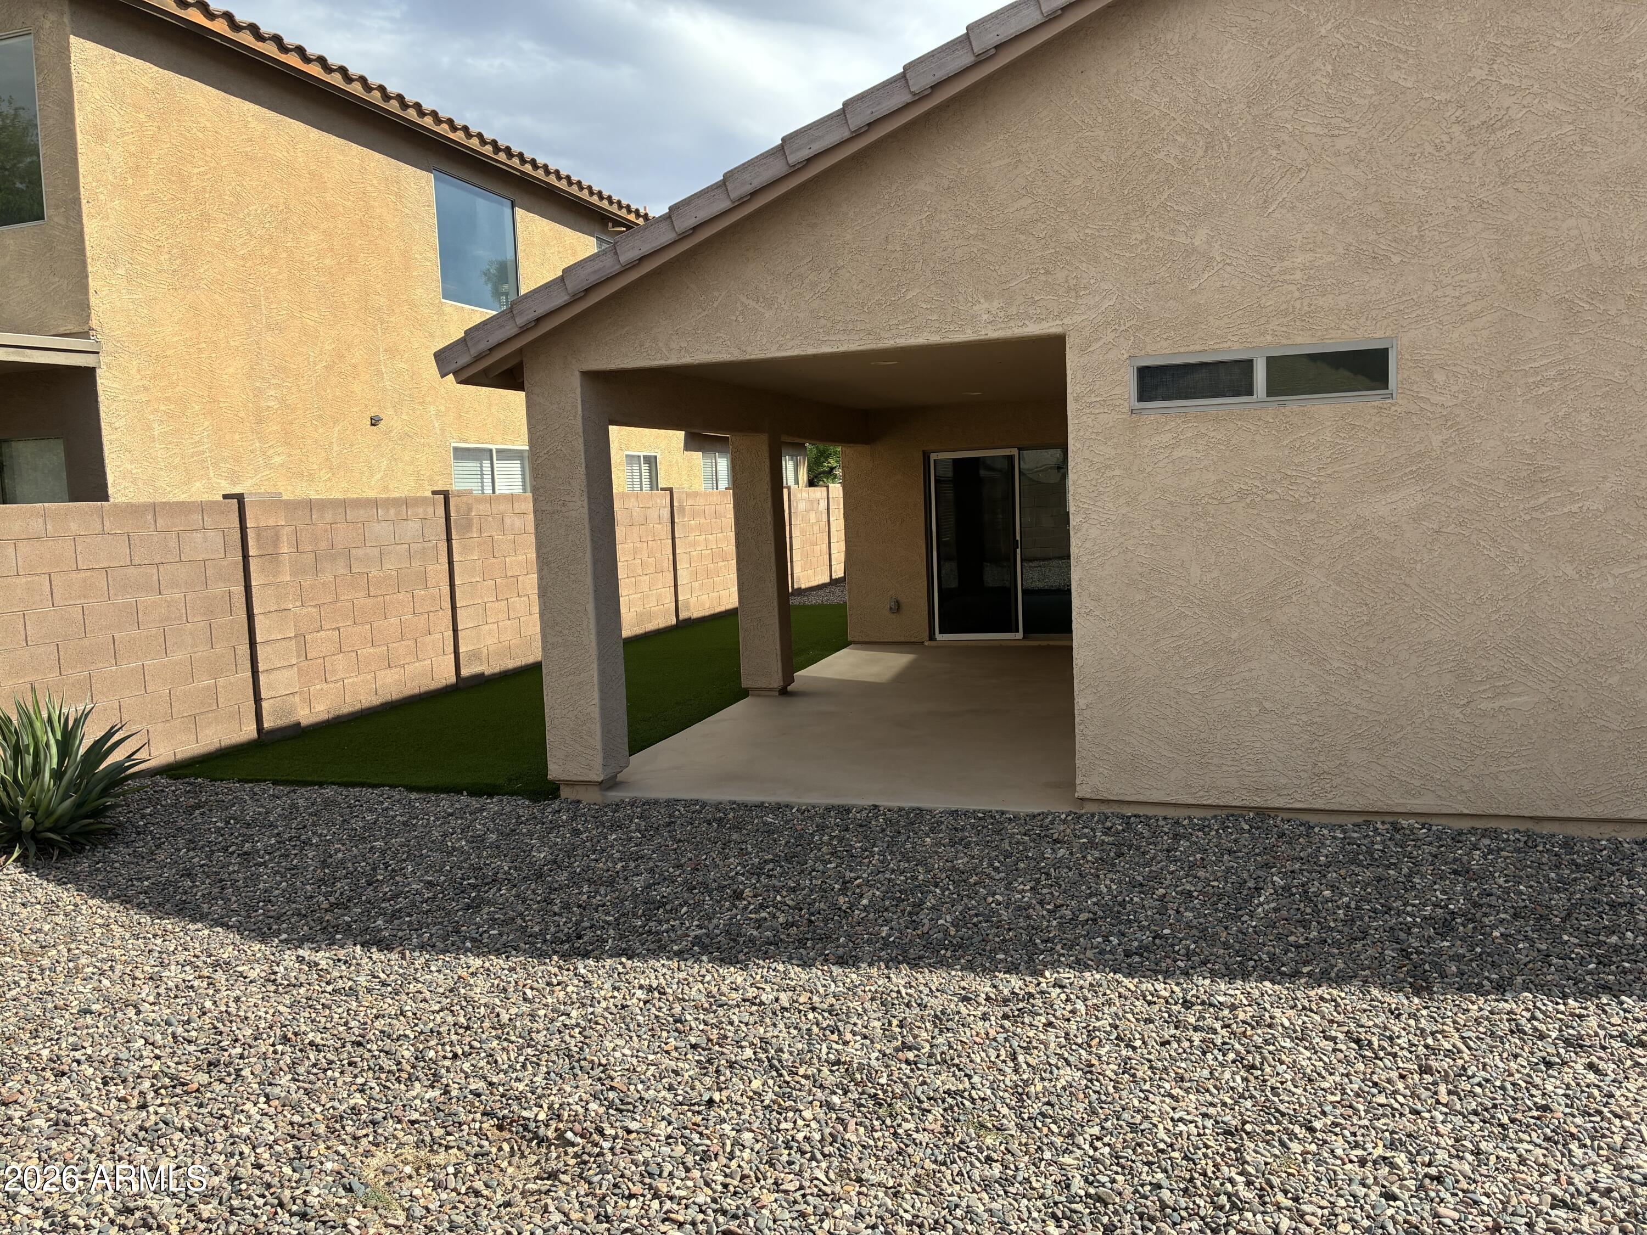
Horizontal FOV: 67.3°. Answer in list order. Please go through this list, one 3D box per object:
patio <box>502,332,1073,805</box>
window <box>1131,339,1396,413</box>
[{"bbox_3d":[0.722,-0.574,9.698,3.044,2.504,6.346,0,6,17],"label":"patio"},{"bbox_3d":[2.078,-1.139,5.889,1.195,0.282,0.075,0,6,17],"label":"window"}]

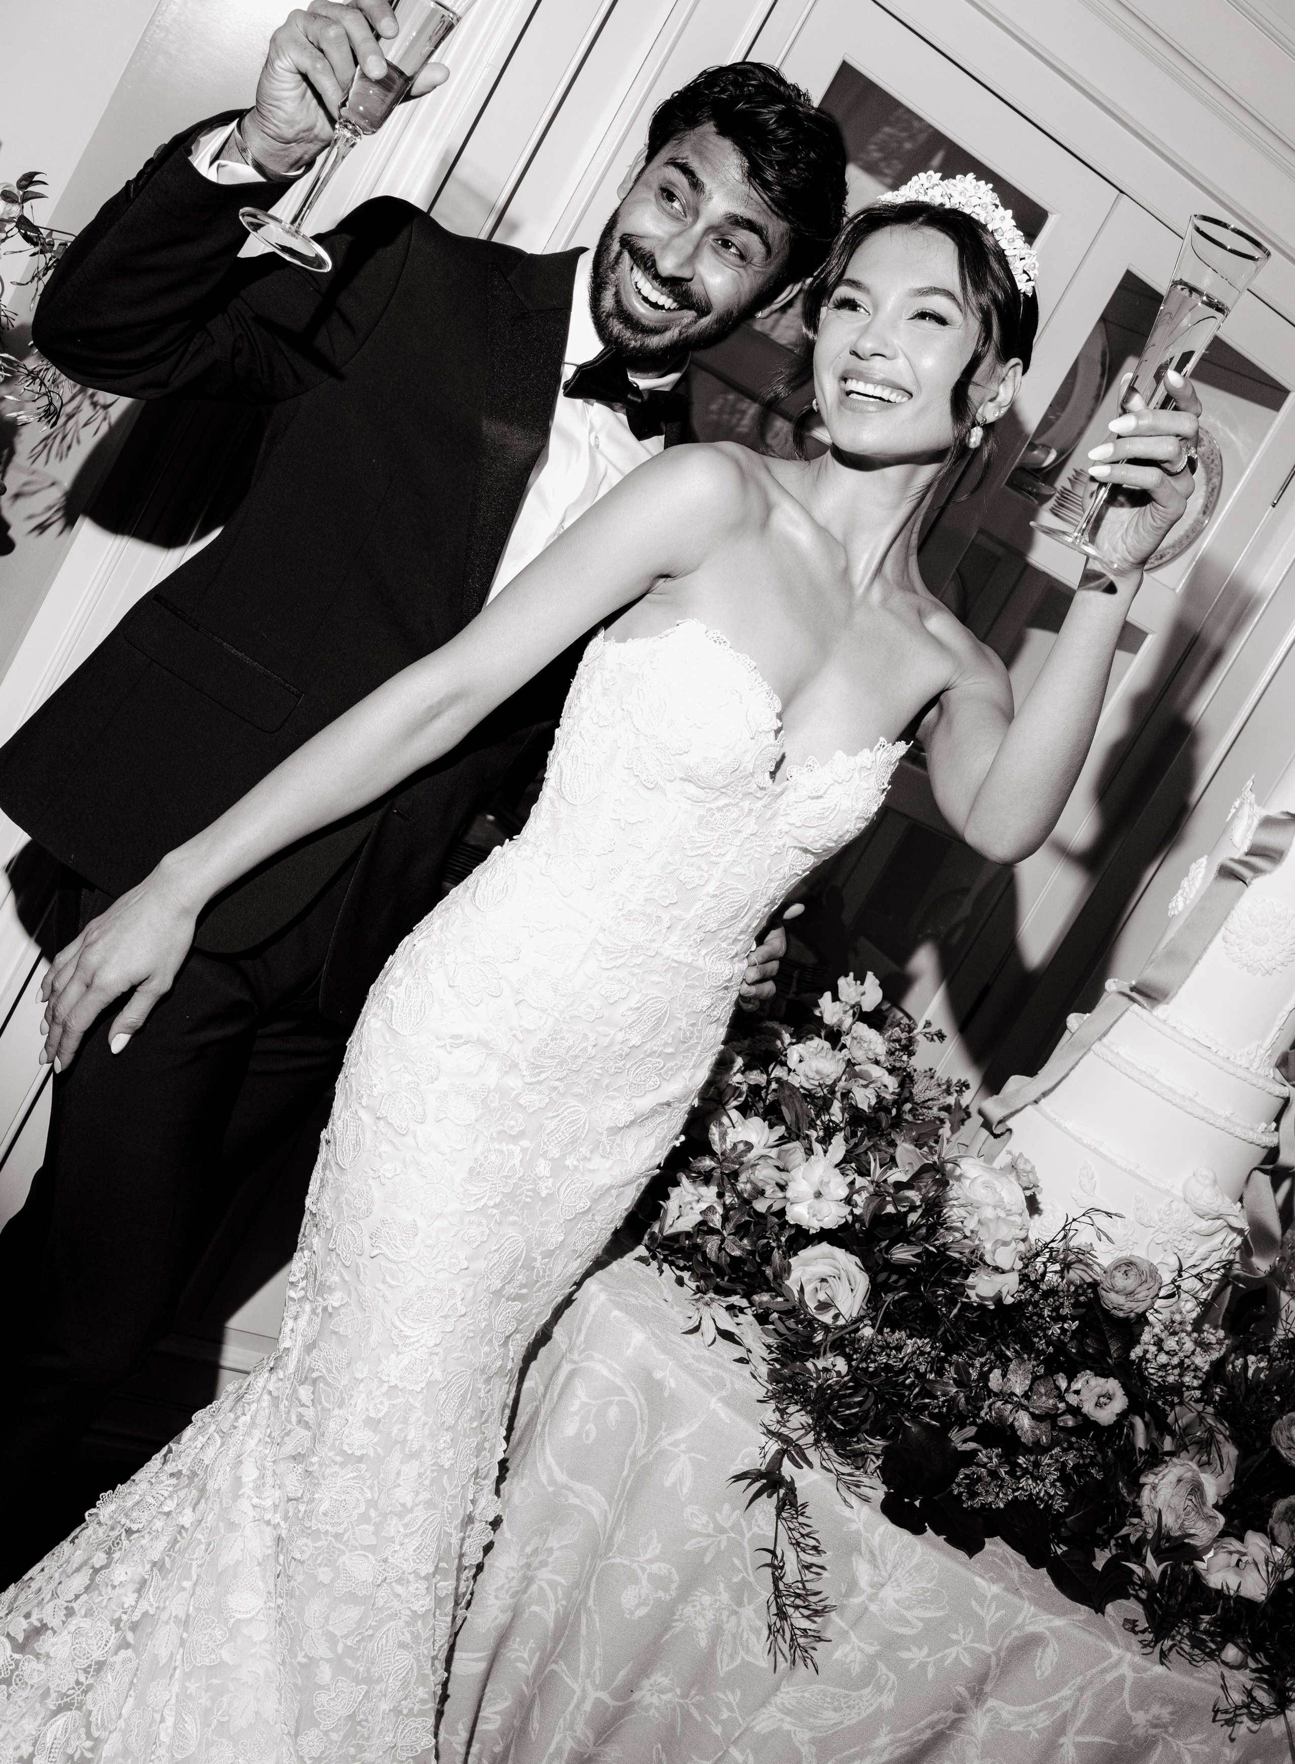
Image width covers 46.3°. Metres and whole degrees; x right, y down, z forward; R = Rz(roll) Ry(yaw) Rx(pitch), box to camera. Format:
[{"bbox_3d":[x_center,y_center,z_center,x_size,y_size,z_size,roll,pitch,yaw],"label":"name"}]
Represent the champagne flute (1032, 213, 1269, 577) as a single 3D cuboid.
[{"bbox_3d":[0.360,-0.347,1.080,0.070,0.234,0.070,25,13,0],"label":"champagne flute"}]

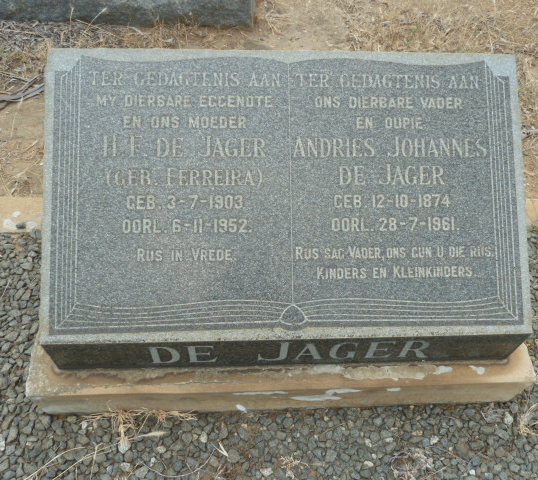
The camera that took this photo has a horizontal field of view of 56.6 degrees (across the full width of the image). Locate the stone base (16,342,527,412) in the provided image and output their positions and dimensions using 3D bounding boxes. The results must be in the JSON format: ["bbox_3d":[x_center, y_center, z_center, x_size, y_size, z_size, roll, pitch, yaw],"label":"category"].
[{"bbox_3d":[0.024,0.112,1.106,0.950,0.133,0.475,0,57,-4],"label":"stone base"}]

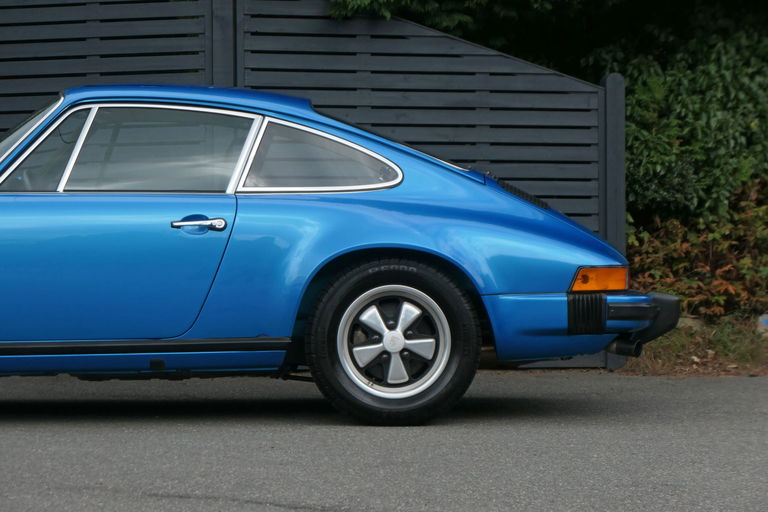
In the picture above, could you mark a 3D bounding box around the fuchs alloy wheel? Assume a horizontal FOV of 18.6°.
[{"bbox_3d":[0.034,0.312,8.670,0.640,0.630,0.200,0,0,-2],"label":"fuchs alloy wheel"}]

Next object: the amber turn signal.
[{"bbox_3d":[0.807,0.084,8.750,0.215,0.090,0.110,0,0,-10],"label":"amber turn signal"}]

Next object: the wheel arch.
[{"bbox_3d":[0.031,0.167,8.600,0.740,0.400,0.150,0,0,-2],"label":"wheel arch"}]

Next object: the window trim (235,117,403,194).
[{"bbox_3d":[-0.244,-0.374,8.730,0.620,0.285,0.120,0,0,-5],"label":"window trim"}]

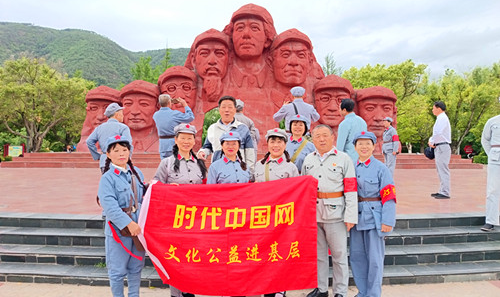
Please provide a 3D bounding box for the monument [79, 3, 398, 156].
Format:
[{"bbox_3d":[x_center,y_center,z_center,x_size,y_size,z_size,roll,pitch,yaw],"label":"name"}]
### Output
[{"bbox_3d":[-0.500,-3.250,16.300,14.800,6.900,3.600,0,1,0],"label":"monument"}]

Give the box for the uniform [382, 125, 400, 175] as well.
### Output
[{"bbox_3d":[3.700,0.110,9.030,0.310,1.400,0.470,0,2,-16],"label":"uniform"}]

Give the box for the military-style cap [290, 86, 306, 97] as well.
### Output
[{"bbox_3d":[0.700,-0.820,5.030,0.230,0.140,0.270,0,10,0],"label":"military-style cap"}]

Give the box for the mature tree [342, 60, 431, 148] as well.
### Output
[{"bbox_3d":[8.550,-2.600,22.000,5.700,6.200,5.400,0,1,0],"label":"mature tree"}]

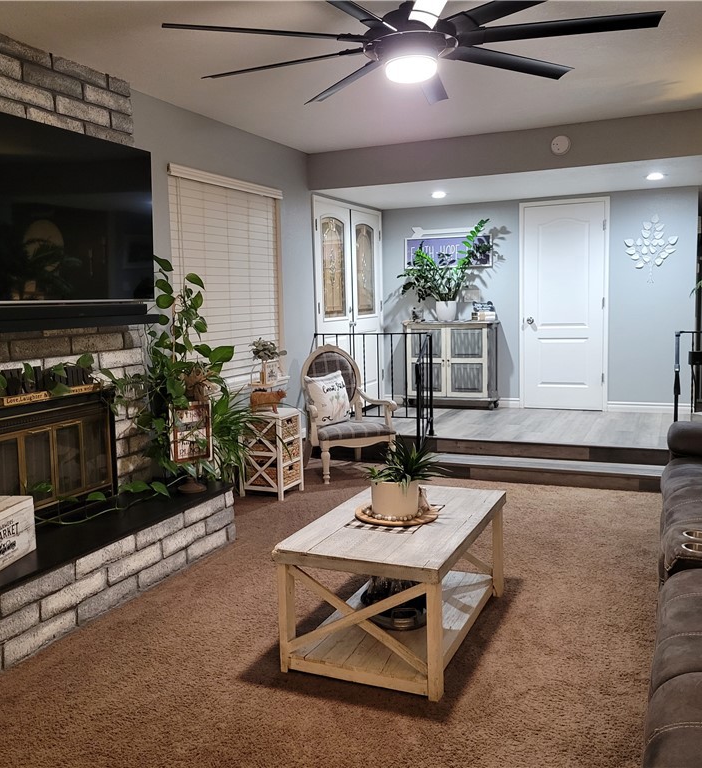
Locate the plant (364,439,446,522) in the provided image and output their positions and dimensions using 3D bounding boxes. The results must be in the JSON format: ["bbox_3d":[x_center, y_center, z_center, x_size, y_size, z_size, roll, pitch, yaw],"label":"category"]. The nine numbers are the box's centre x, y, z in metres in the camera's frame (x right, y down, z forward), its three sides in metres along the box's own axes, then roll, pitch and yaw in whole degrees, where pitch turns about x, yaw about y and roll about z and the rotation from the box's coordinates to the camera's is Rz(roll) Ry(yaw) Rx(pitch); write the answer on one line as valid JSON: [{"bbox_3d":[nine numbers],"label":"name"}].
[{"bbox_3d":[0.227,0.382,3.250,0.350,0.330,0.340,-2,6,0],"label":"plant"}]

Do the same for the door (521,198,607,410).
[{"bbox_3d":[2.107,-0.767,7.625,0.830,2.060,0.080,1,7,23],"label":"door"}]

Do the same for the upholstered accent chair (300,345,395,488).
[{"bbox_3d":[-0.073,0.204,6.271,0.660,1.030,0.690,-4,7,-24],"label":"upholstered accent chair"}]

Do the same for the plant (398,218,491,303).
[{"bbox_3d":[0.931,-1.228,7.726,0.940,0.800,0.560,1,7,23],"label":"plant"}]

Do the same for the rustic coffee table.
[{"bbox_3d":[0.221,0.806,3.261,0.650,0.485,1.090,1,7,23],"label":"rustic coffee table"}]

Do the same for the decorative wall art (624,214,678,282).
[{"bbox_3d":[2.826,-1.273,7.250,0.470,0.625,0.030,1,7,23],"label":"decorative wall art"}]

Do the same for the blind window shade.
[{"bbox_3d":[-0.828,-0.711,5.503,0.070,1.470,1.440,1,7,23],"label":"blind window shade"}]

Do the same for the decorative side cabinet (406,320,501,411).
[{"bbox_3d":[1.045,-0.184,7.992,0.960,0.895,0.330,1,7,23],"label":"decorative side cabinet"}]

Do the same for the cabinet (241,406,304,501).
[{"bbox_3d":[-0.580,0.511,5.623,0.348,0.592,0.300,1,7,23],"label":"cabinet"}]

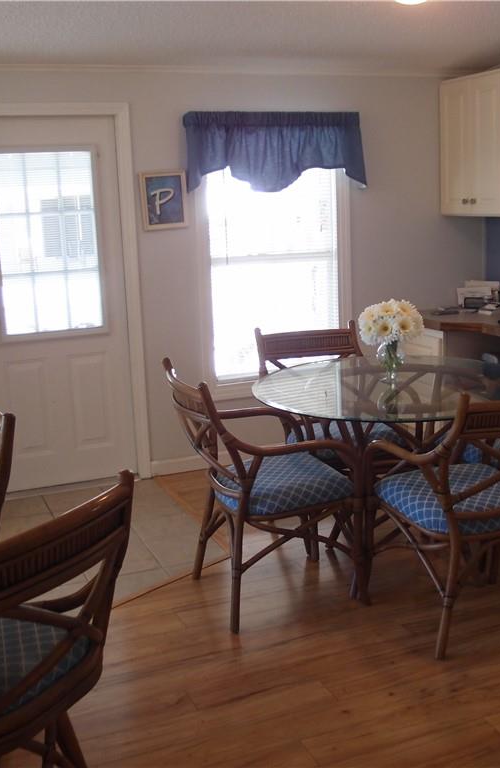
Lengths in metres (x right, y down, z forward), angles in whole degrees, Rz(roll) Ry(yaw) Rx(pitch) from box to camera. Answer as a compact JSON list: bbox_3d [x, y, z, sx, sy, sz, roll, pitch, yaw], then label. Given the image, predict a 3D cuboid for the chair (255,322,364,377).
[{"bbox_3d":[0.353,0.225,4.062,0.580,0.910,0.600,-6,12,-14],"label":"chair"}]

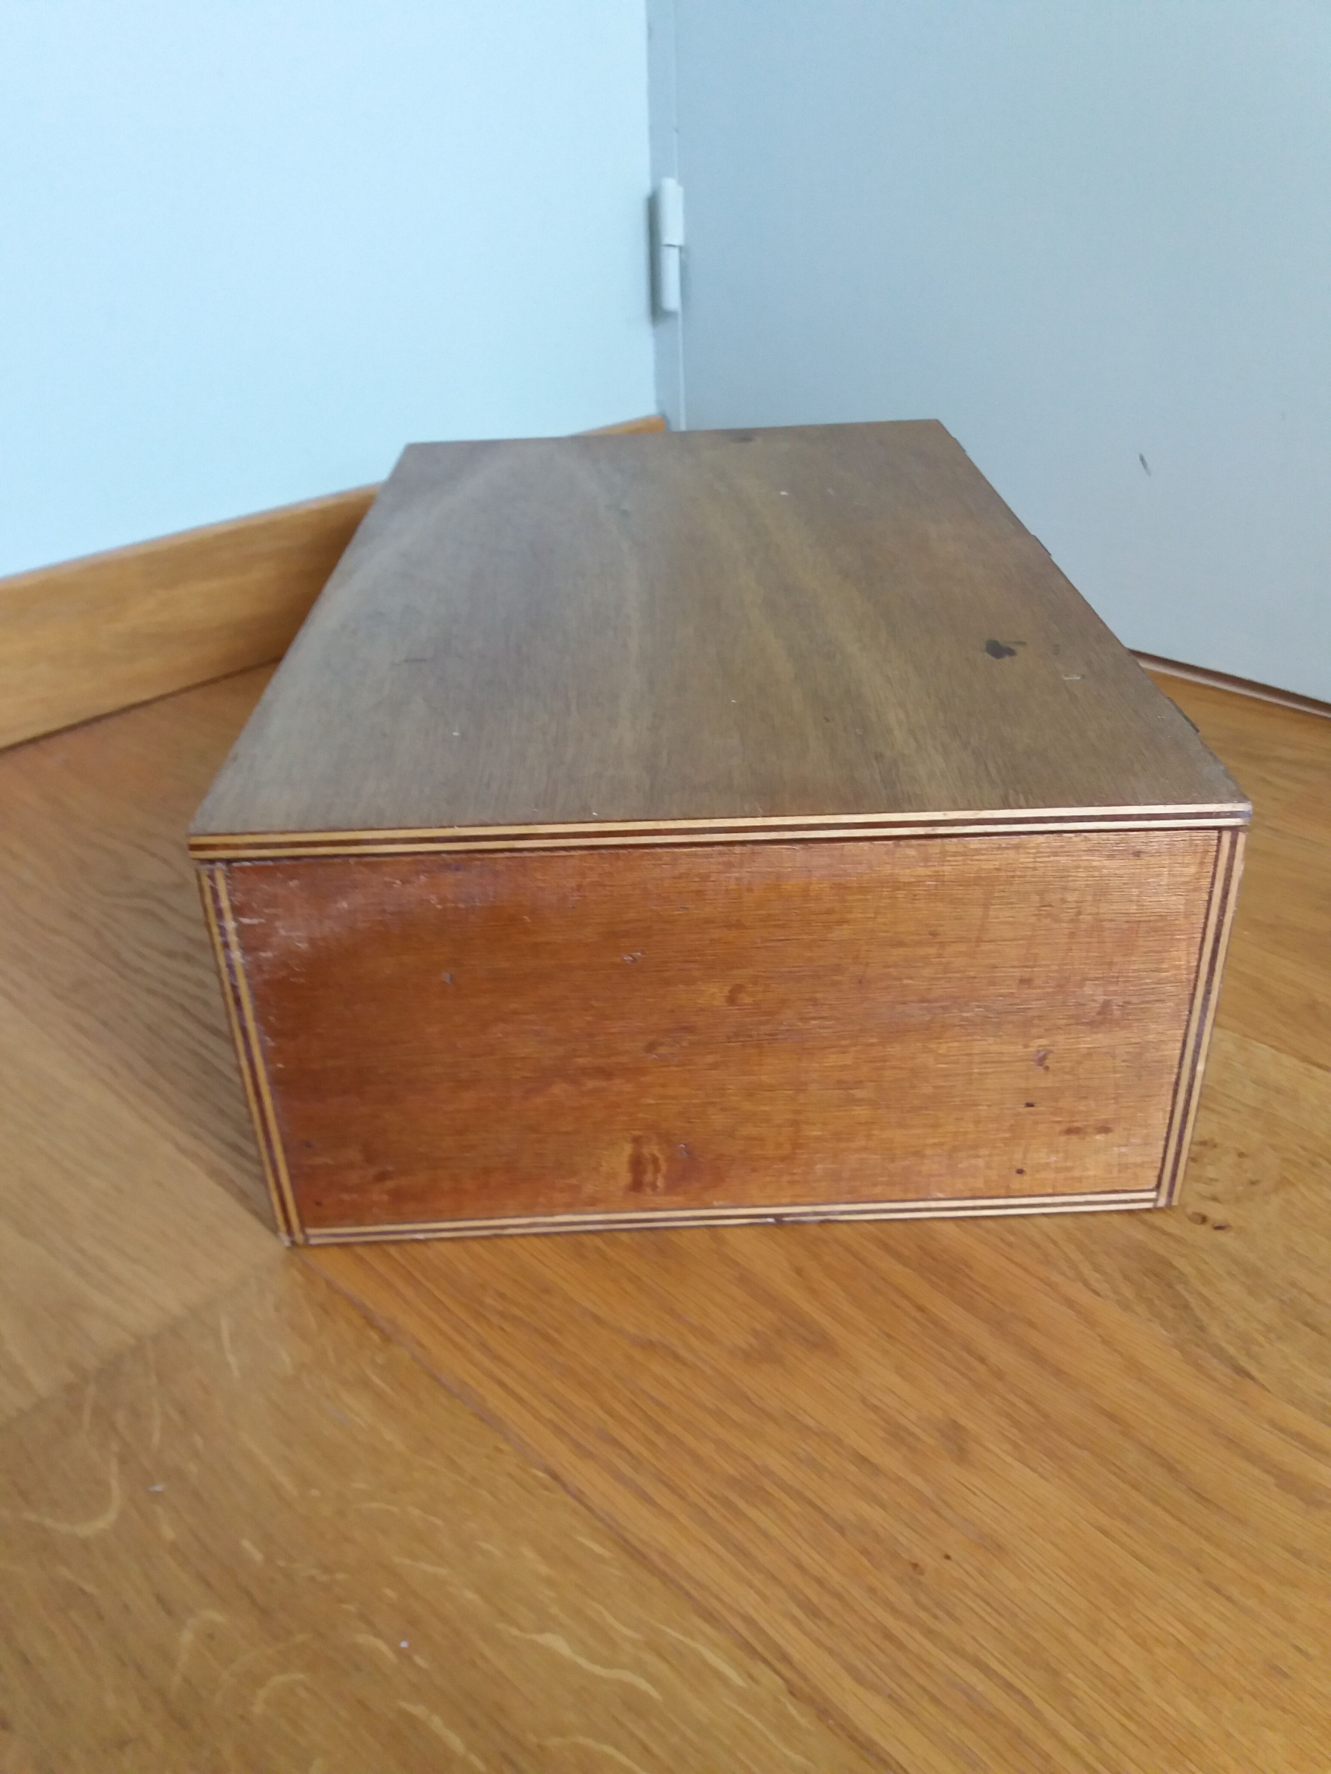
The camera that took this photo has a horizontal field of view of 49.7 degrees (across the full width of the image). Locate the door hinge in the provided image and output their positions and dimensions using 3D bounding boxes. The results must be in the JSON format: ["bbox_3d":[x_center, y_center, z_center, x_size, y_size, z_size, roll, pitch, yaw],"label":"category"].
[{"bbox_3d":[0.004,-0.397,0.888,0.015,0.075,0.013,25,40,38],"label":"door hinge"}]

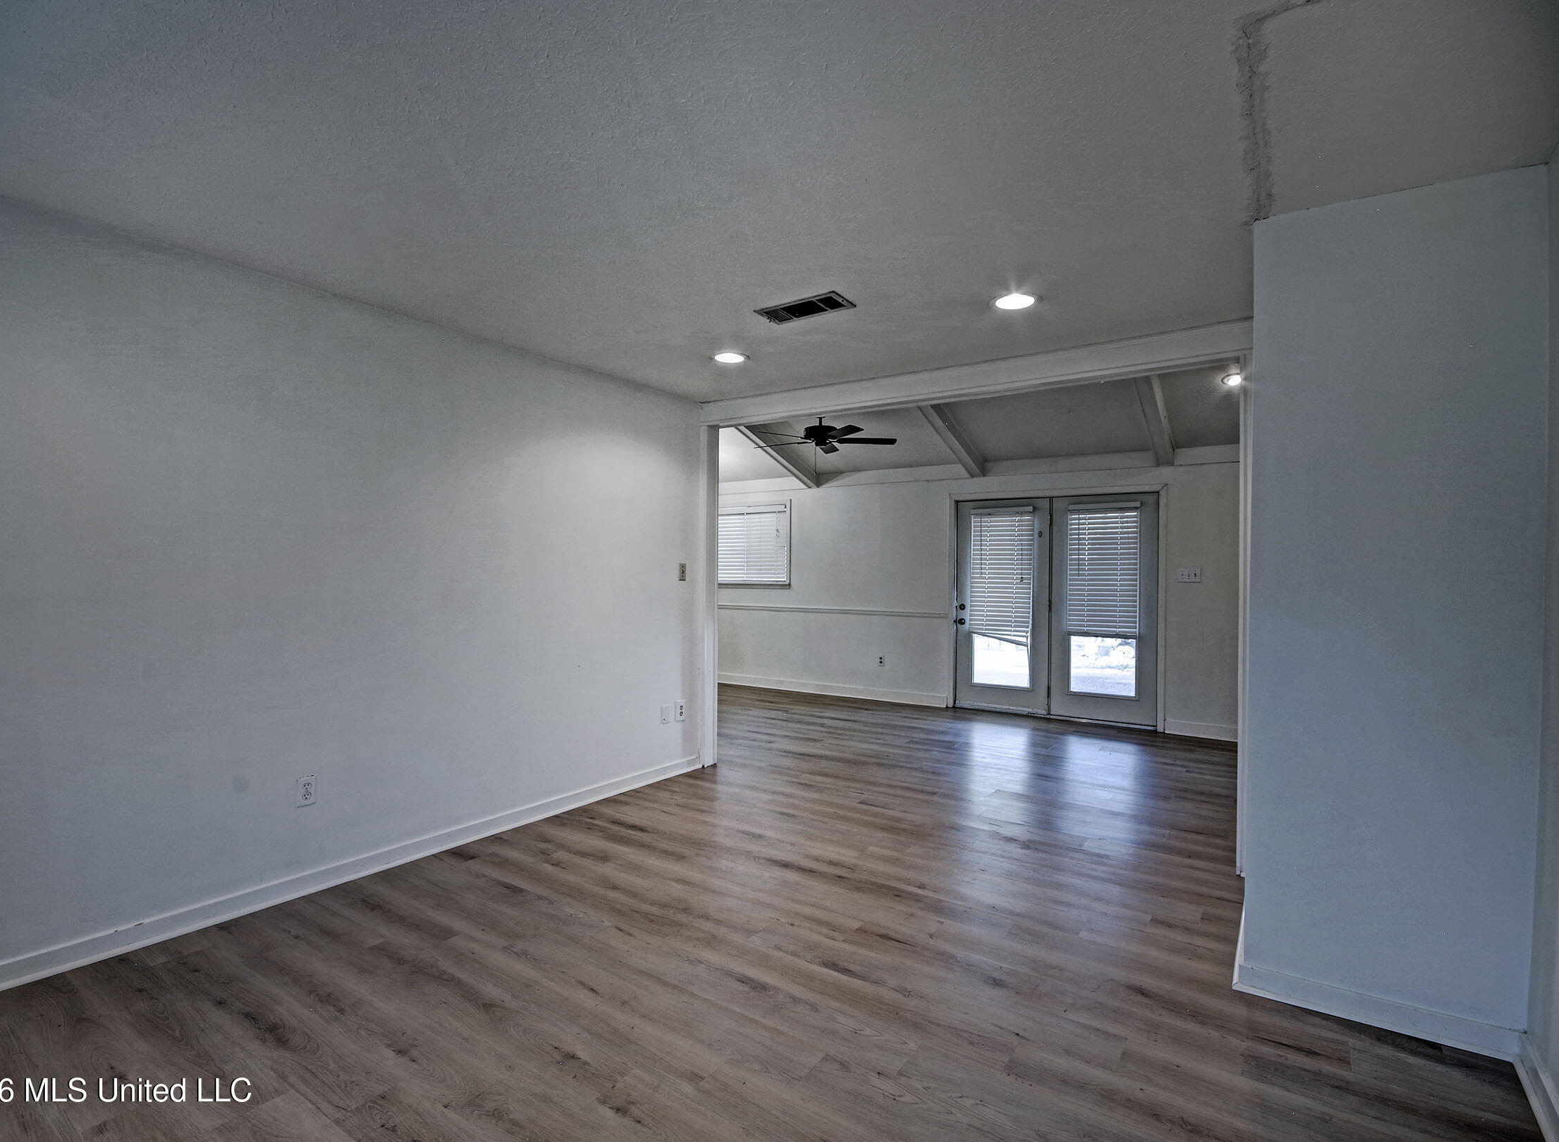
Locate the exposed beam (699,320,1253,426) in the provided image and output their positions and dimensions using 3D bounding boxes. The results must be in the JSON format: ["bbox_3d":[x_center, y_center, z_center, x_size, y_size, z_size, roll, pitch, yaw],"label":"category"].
[{"bbox_3d":[0.825,-1.031,4.038,3.095,0.165,0.140,1,0,33],"label":"exposed beam"}]

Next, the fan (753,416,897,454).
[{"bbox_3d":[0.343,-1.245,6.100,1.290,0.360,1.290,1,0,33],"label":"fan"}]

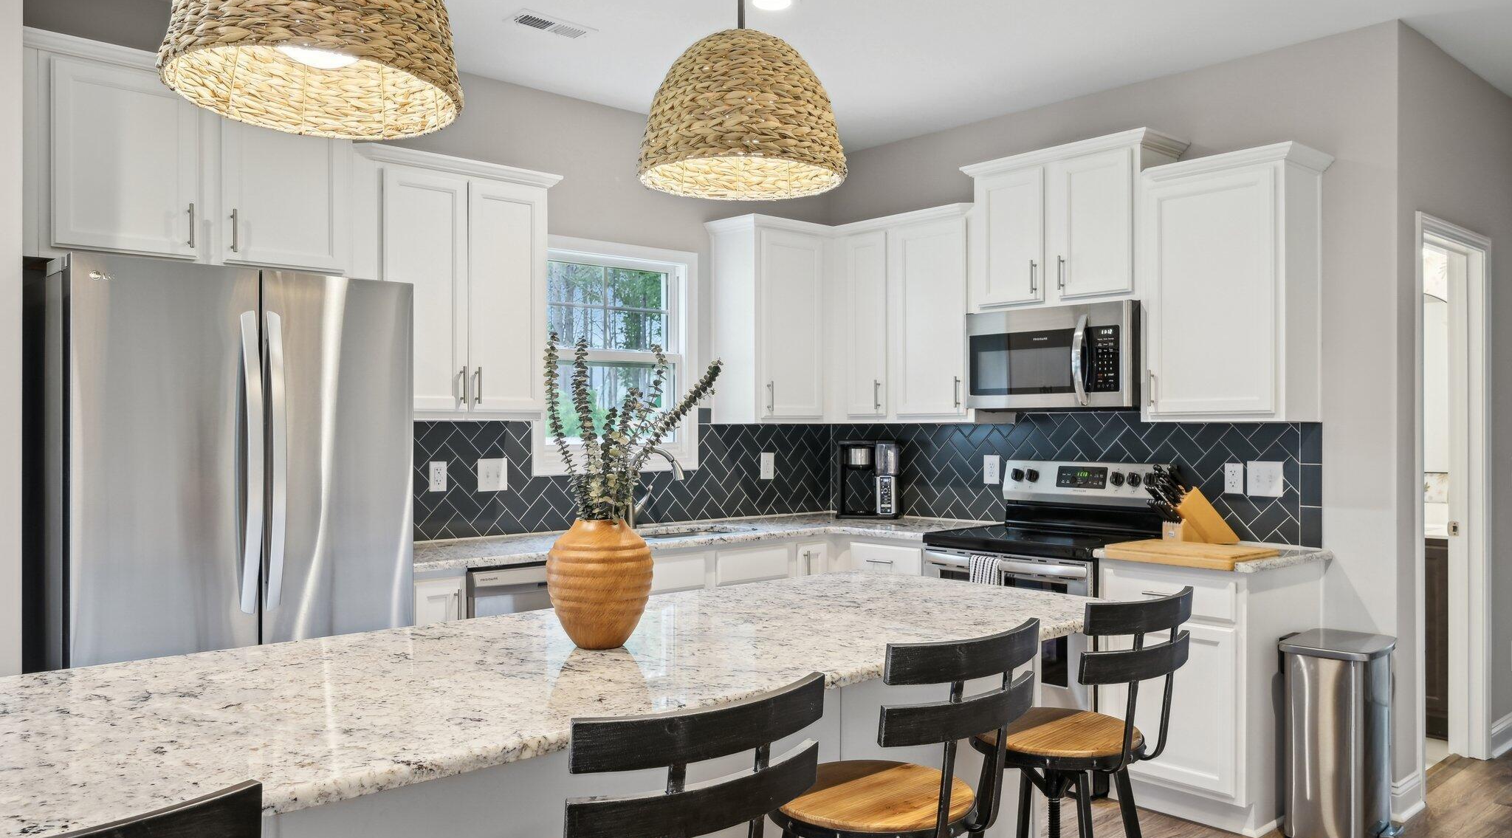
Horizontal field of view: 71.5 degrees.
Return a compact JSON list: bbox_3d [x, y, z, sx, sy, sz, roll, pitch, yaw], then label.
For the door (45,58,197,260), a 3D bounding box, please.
[{"bbox_3d":[-1.881,-0.764,3.142,0.380,0.543,0.028,0,-1,-42],"label":"door"}]

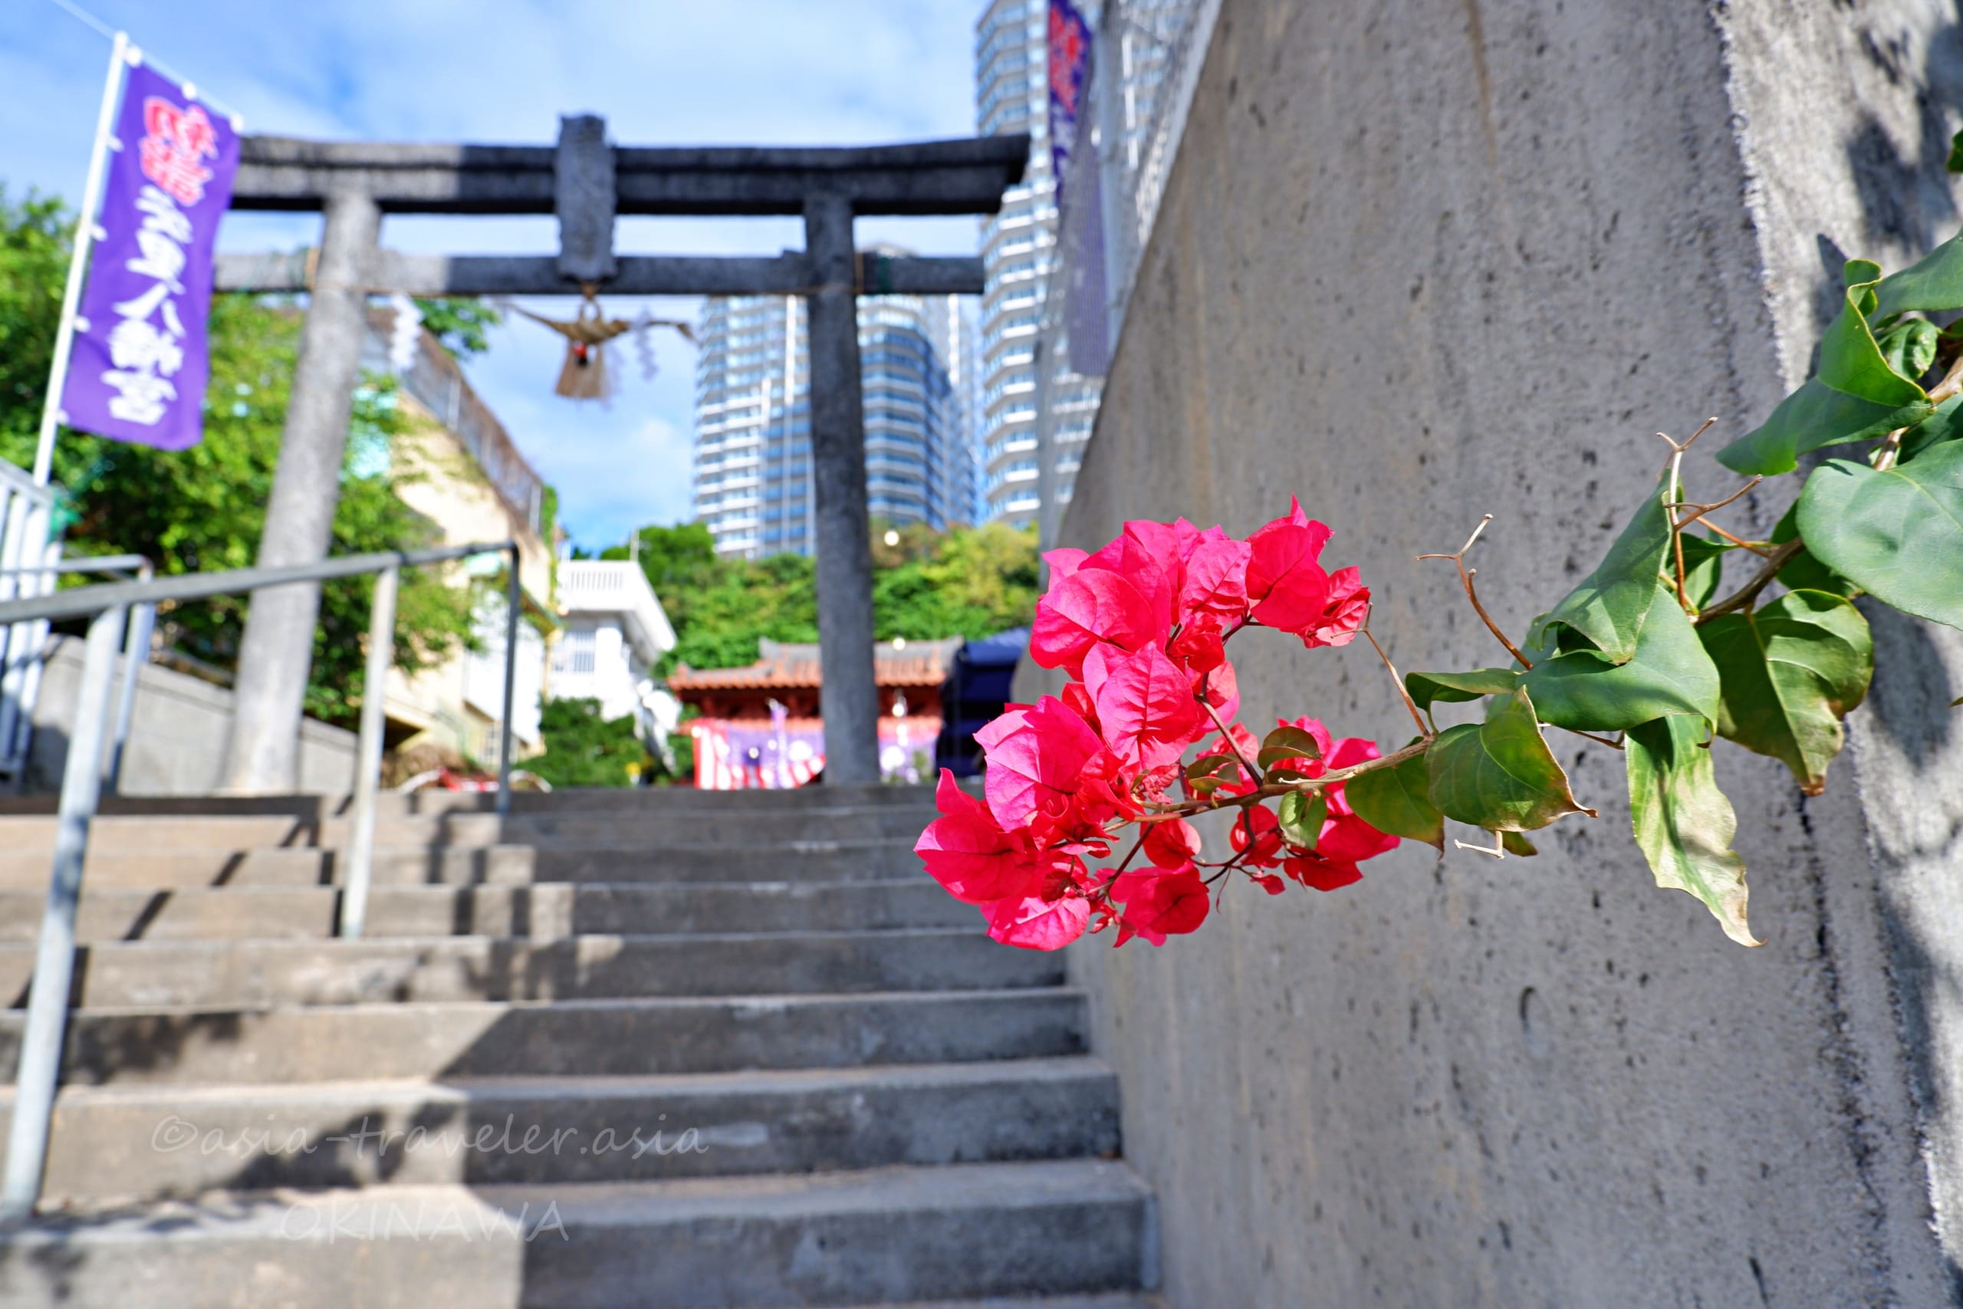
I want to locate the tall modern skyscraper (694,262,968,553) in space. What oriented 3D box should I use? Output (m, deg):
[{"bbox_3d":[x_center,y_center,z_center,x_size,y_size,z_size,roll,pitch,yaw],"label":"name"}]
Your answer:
[{"bbox_3d":[-22.955,-7.539,198.450,33.000,101.500,33.000,-5,-13,18],"label":"tall modern skyscraper"}]

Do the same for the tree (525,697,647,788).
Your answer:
[{"bbox_3d":[-5.988,2.184,18.994,1.900,3.000,1.800,-1,-13,-3],"label":"tree"}]

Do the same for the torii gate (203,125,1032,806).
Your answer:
[{"bbox_3d":[-1.938,-1.045,6.080,4.380,3.550,0.420,-1,-13,-3],"label":"torii gate"}]

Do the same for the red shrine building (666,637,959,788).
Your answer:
[{"bbox_3d":[-2.542,2.324,26.430,7.000,5.500,5.800,-1,-13,-2],"label":"red shrine building"}]

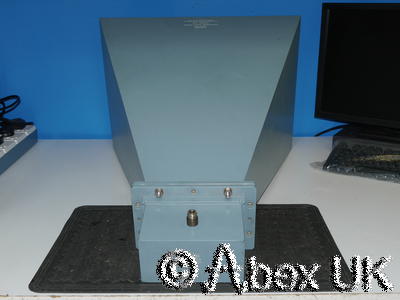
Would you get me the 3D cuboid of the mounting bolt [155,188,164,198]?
[{"bbox_3d":[-0.066,0.071,0.901,0.014,0.014,0.015,0,26,1],"label":"mounting bolt"}]

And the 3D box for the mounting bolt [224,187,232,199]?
[{"bbox_3d":[0.046,0.070,0.897,0.014,0.014,0.016,0,26,1],"label":"mounting bolt"}]

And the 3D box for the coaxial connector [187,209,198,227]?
[{"bbox_3d":[-0.011,0.104,0.849,0.018,0.021,0.018,0,26,1],"label":"coaxial connector"}]

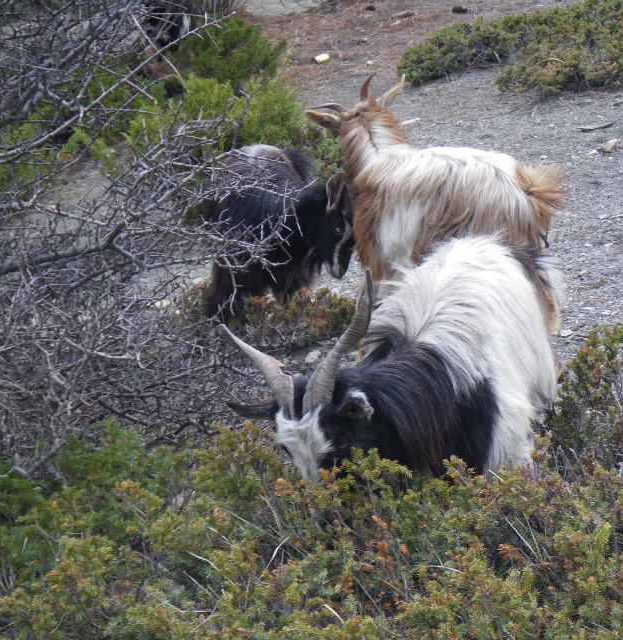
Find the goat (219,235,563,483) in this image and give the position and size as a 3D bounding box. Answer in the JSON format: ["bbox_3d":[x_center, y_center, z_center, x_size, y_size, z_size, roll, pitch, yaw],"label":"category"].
[{"bbox_3d":[0.299,0.198,4.900,0.440,0.700,1.080,14,22,36],"label":"goat"}]

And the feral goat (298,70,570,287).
[{"bbox_3d":[0.388,-0.277,5.750,0.860,0.910,0.360,12,21,32],"label":"feral goat"}]

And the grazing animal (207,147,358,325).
[{"bbox_3d":[-0.104,-0.261,6.000,0.420,0.610,0.820,1,18,3],"label":"grazing animal"}]

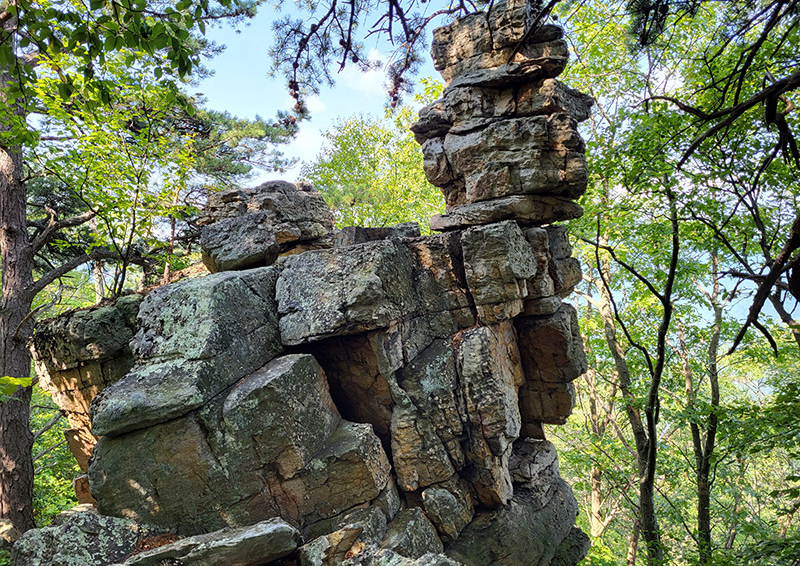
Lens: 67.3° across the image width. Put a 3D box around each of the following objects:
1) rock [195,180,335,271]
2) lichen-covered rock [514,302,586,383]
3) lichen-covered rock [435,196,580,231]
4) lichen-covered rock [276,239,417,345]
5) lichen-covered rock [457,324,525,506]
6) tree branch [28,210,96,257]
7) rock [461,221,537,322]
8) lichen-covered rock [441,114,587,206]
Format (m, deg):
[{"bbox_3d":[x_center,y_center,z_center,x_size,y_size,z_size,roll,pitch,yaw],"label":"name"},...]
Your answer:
[{"bbox_3d":[-1.298,-0.536,5.800,1.130,0.780,0.900,0,-5,6],"label":"rock"},{"bbox_3d":[1.538,0.624,6.100,0.650,0.780,0.800,-1,-5,11],"label":"lichen-covered rock"},{"bbox_3d":[1.055,-0.688,5.950,1.400,0.250,1.000,-4,-5,6],"label":"lichen-covered rock"},{"bbox_3d":[-0.476,0.085,5.350,1.100,0.800,0.900,-6,-5,8],"label":"lichen-covered rock"},{"bbox_3d":[0.828,1.194,5.500,0.480,1.580,0.550,-8,-5,14],"label":"lichen-covered rock"},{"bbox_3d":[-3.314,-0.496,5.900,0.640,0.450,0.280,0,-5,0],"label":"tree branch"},{"bbox_3d":[0.944,-0.109,5.700,0.660,0.880,0.700,-3,-5,14],"label":"rock"},{"bbox_3d":[1.133,-1.233,6.000,1.310,0.780,1.000,-4,-5,9],"label":"lichen-covered rock"}]

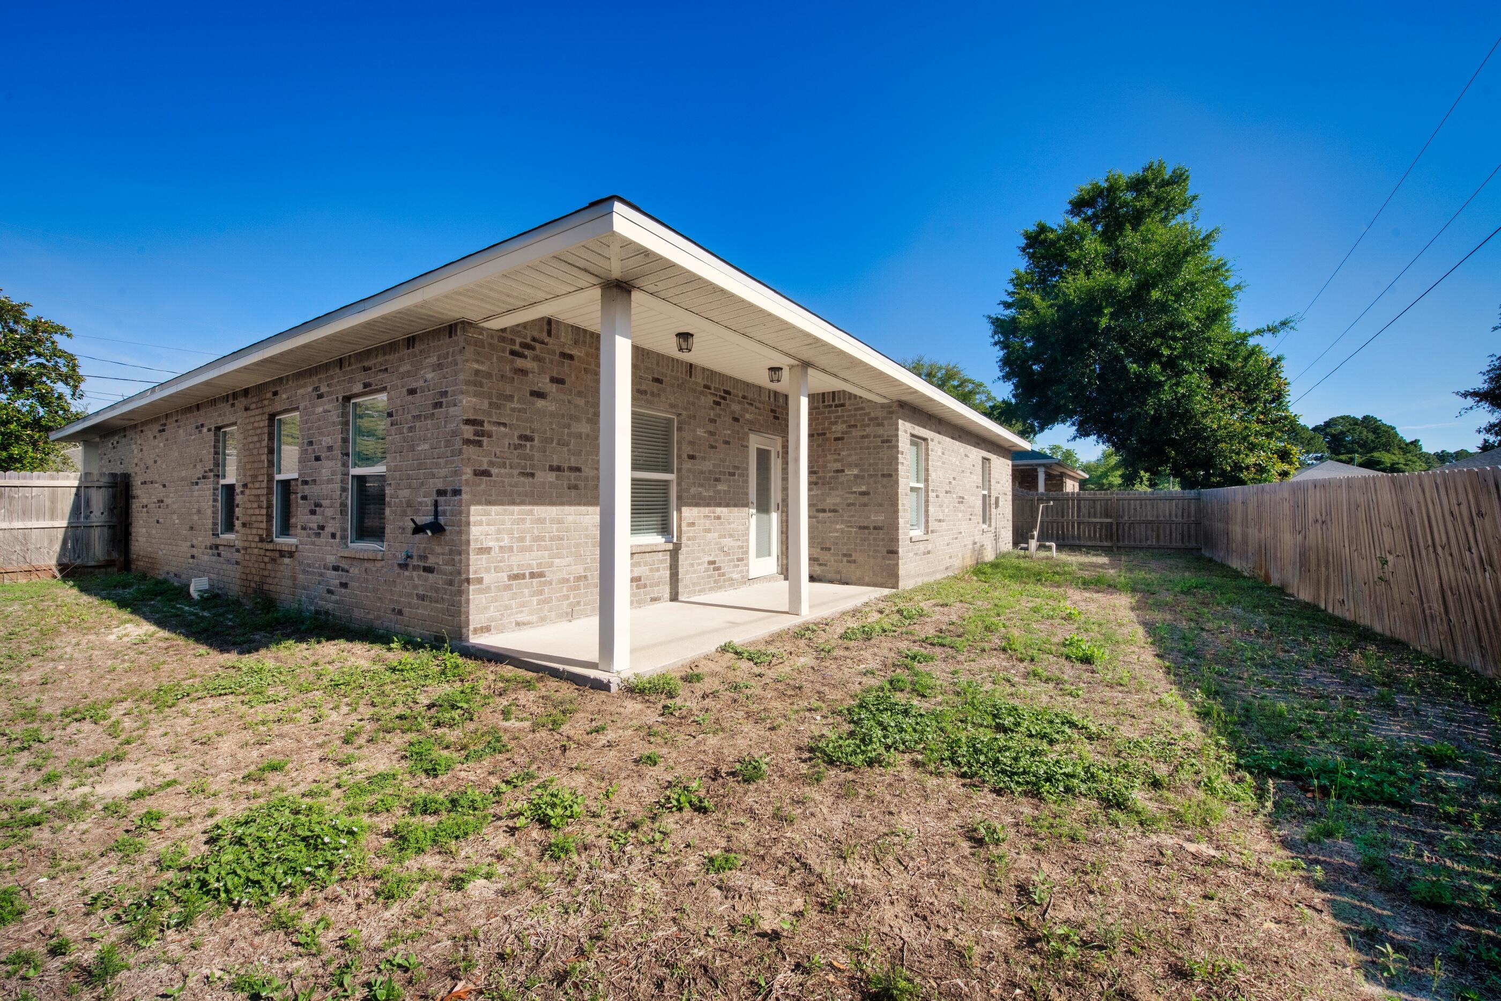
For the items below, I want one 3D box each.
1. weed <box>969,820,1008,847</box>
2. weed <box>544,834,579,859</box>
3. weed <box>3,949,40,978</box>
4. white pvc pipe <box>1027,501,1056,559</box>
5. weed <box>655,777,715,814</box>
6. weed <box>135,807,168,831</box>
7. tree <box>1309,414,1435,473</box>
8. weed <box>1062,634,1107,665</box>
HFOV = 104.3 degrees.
[{"bbox_3d":[0.941,1.309,2.304,0.139,0.064,0.132,0,-1,22],"label":"weed"},{"bbox_3d":[-0.696,1.272,2.148,0.128,0.046,0.115,0,-1,-18],"label":"weed"},{"bbox_3d":[-2.056,1.304,1.646,0.067,0.045,0.067,0,-1,39],"label":"weed"},{"bbox_3d":[6.787,0.676,13.593,0.616,1.325,0.250,0,-1,27],"label":"white pvc pipe"},{"bbox_3d":[-0.278,1.247,2.473,0.251,0.101,0.239,0,-1,-6],"label":"weed"},{"bbox_3d":[-2.406,1.280,2.347,0.087,0.070,0.096,-1,-1,44],"label":"weed"},{"bbox_3d":[66.074,-3.526,62.043,9.000,11.424,9.400,1,-1,-43],"label":"tree"},{"bbox_3d":[2.787,1.244,4.881,0.348,0.221,0.400,0,-1,30],"label":"weed"}]

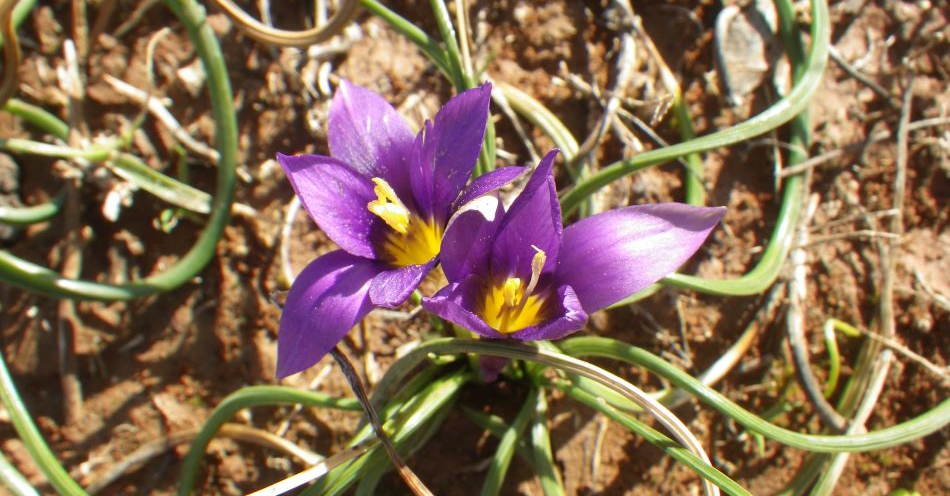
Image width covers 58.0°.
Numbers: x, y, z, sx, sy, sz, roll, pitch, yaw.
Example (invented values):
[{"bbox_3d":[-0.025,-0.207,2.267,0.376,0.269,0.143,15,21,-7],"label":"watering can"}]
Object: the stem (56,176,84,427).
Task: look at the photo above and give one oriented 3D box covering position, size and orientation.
[{"bbox_3d":[-0.096,0.010,0.205,0.005,0.005,0.070,-12,58,-7],"label":"stem"}]

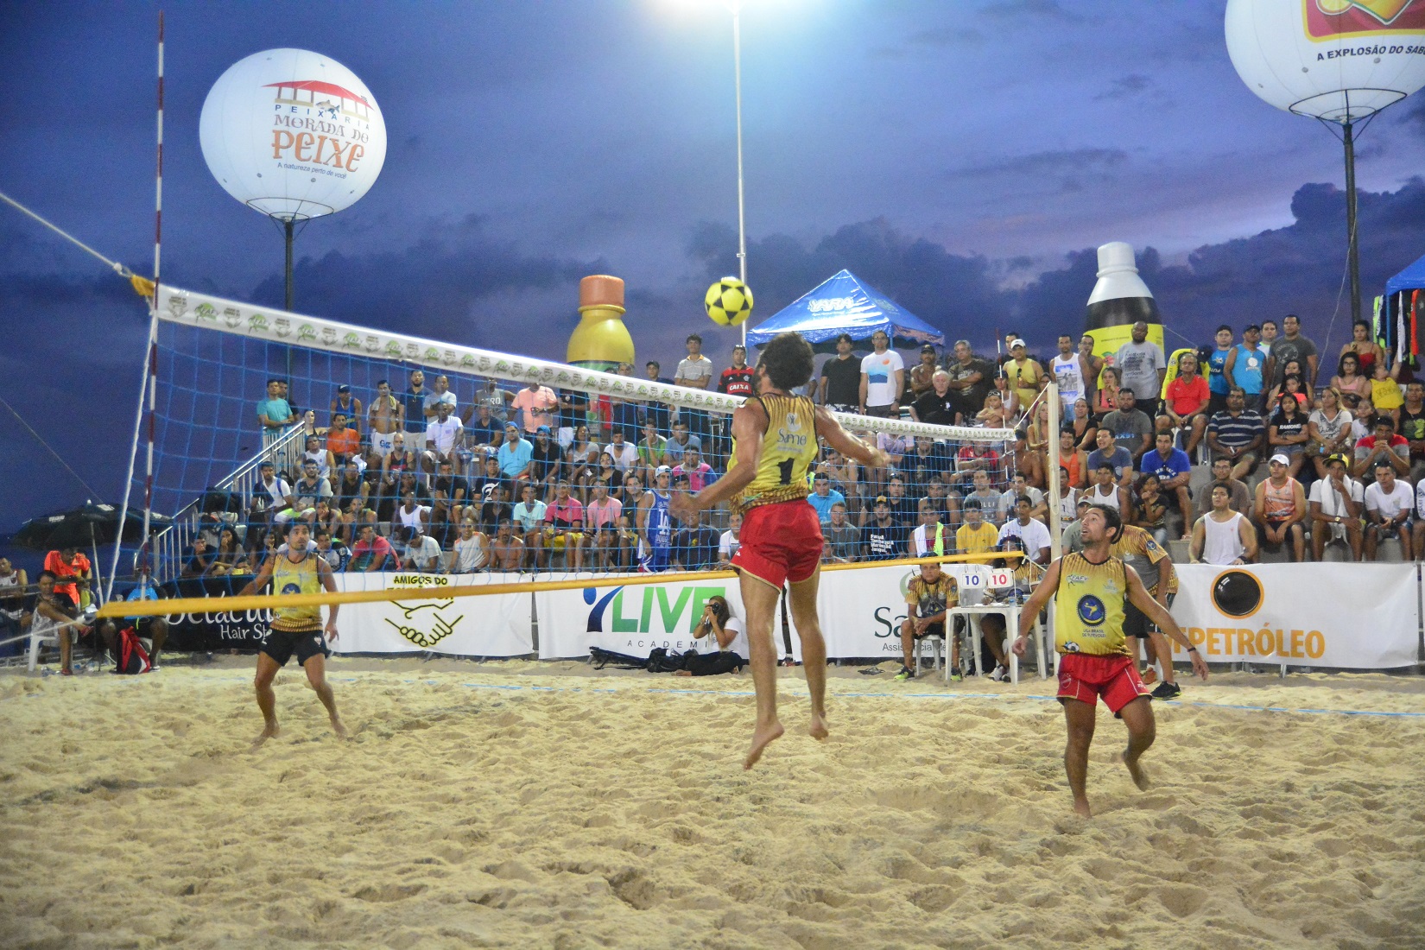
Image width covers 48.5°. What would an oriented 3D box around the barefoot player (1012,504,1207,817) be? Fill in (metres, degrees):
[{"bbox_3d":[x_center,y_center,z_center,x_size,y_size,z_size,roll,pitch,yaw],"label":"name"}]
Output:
[{"bbox_3d":[2.019,0.948,8.100,0.980,1.590,0.620,-2,-2,25],"label":"barefoot player"}]

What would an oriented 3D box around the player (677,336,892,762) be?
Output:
[{"bbox_3d":[0.299,0.339,7.150,0.920,1.960,0.650,0,-2,-25],"label":"player"}]

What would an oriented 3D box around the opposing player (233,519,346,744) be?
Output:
[{"bbox_3d":[-3.034,1.142,11.400,0.800,1.600,0.580,-1,-2,-3],"label":"opposing player"}]

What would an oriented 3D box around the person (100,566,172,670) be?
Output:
[{"bbox_3d":[-6.686,1.647,18.300,0.780,1.170,0.800,-1,-2,-12],"label":"person"}]

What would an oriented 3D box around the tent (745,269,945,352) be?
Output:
[{"bbox_3d":[2.633,-2.324,30.850,2.950,3.300,2.950,-2,-2,26],"label":"tent"}]

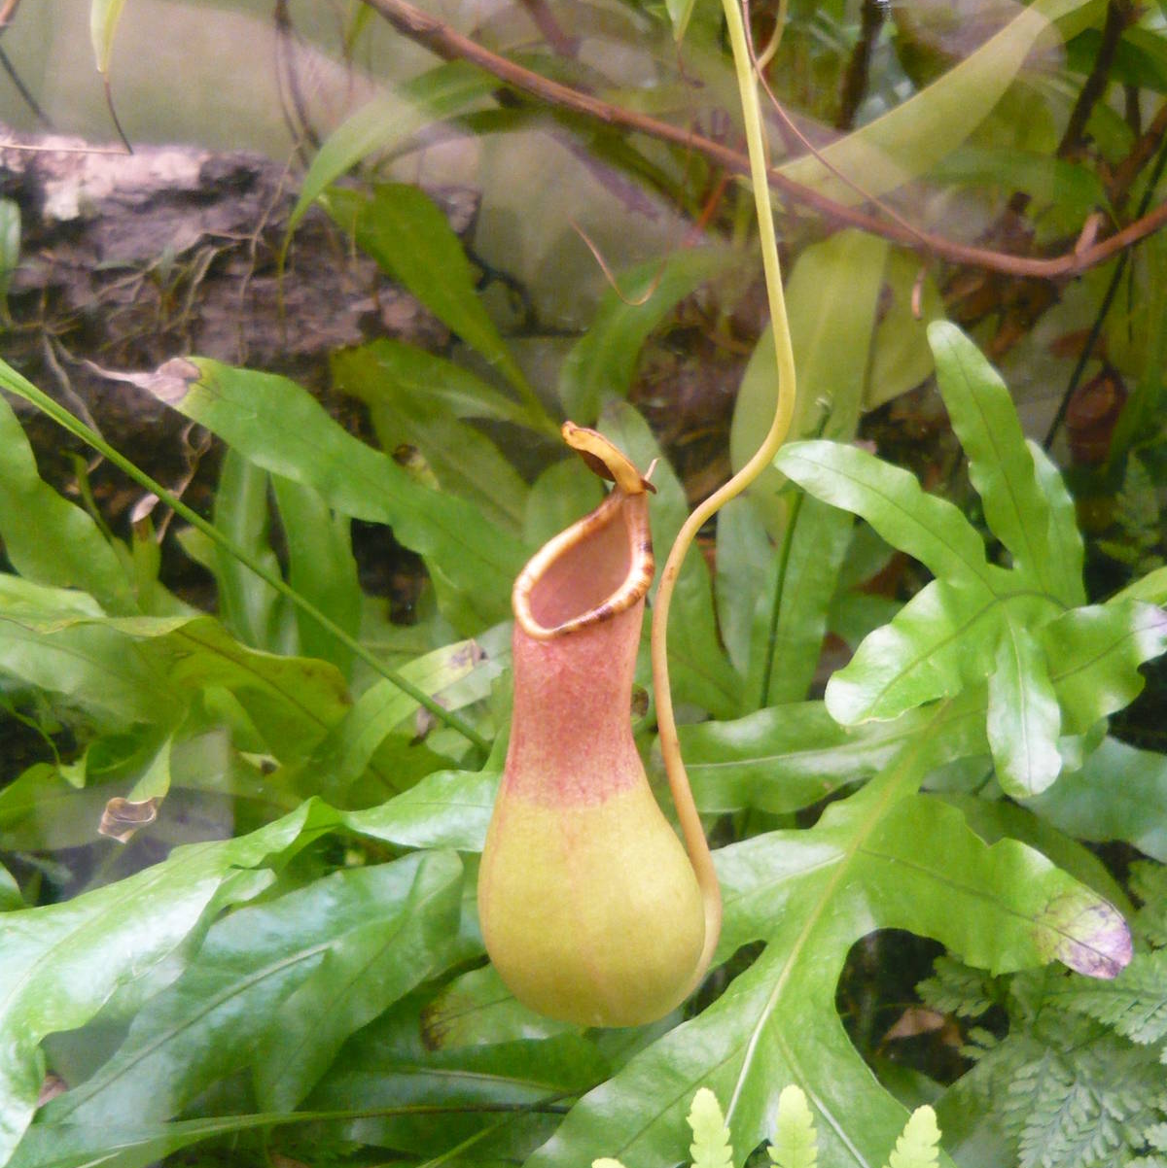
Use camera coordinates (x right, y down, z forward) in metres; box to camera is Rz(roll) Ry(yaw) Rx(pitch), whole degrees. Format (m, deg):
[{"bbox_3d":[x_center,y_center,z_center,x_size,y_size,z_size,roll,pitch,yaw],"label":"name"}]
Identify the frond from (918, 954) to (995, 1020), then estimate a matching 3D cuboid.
[{"bbox_3d":[0.156,0.169,0.620,0.033,0.022,0.024,11,46,0],"label":"frond"}]

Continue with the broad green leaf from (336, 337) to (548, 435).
[{"bbox_3d":[-0.071,-0.095,0.740,0.115,0.025,0.035,19,67,10],"label":"broad green leaf"}]

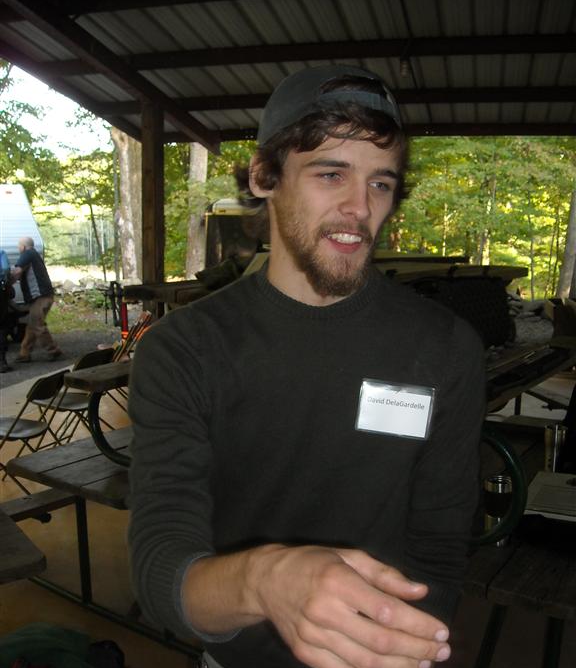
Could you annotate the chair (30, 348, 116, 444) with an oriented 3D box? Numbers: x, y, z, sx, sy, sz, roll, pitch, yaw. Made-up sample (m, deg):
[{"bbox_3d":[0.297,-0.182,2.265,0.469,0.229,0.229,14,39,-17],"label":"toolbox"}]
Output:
[{"bbox_3d":[-1.681,0.527,6.100,0.500,0.770,0.460,0,6,-3],"label":"chair"}]

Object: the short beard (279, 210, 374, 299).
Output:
[{"bbox_3d":[0.043,-0.092,0.910,0.125,0.105,0.090,6,5,-26],"label":"short beard"}]

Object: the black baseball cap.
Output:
[{"bbox_3d":[0.037,-0.266,0.985,0.175,0.145,0.260,11,-9,-24],"label":"black baseball cap"}]

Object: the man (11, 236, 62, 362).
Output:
[{"bbox_3d":[-3.490,-0.475,10.800,0.650,1.710,0.520,2,6,12],"label":"man"}]

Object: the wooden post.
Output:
[{"bbox_3d":[-1.291,-0.715,7.400,0.150,2.980,0.150,2,6,14],"label":"wooden post"}]

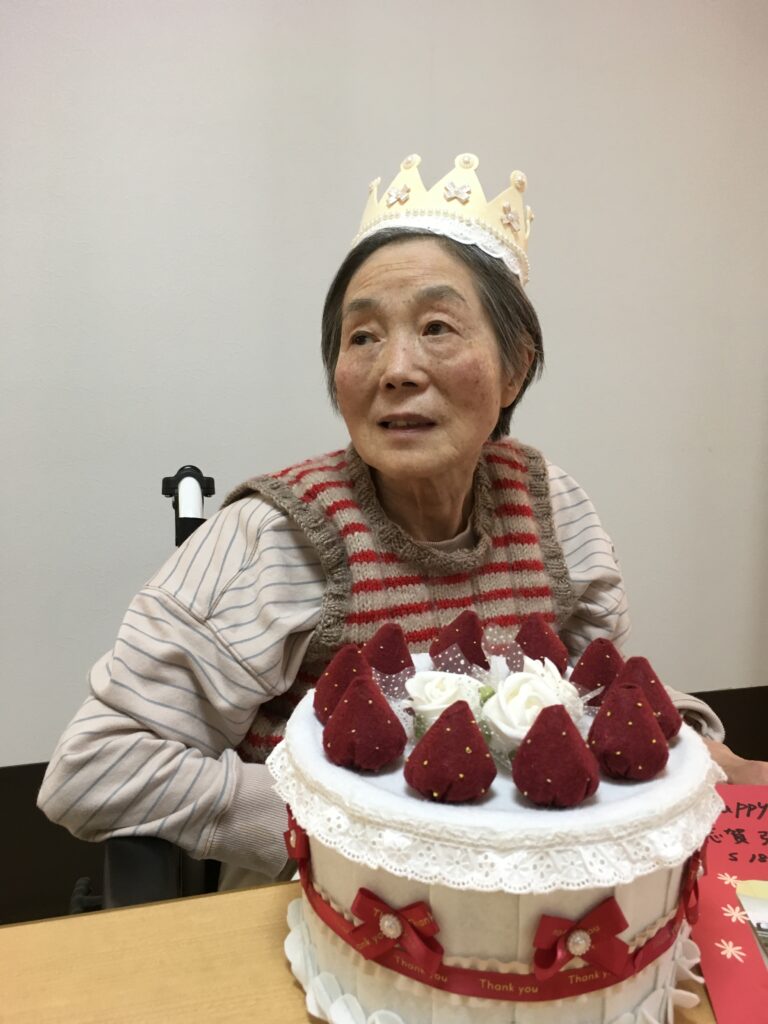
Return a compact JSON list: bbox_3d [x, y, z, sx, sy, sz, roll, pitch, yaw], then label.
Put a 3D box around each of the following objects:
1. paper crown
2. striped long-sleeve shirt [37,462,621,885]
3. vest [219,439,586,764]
[{"bbox_3d":[0.052,-0.233,0.750,0.157,0.086,0.157,7,-15,19],"label":"paper crown"},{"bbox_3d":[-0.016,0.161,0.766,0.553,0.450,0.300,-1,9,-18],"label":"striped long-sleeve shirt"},{"bbox_3d":[0.006,0.148,0.803,0.330,0.435,0.240,-1,9,-18],"label":"vest"}]

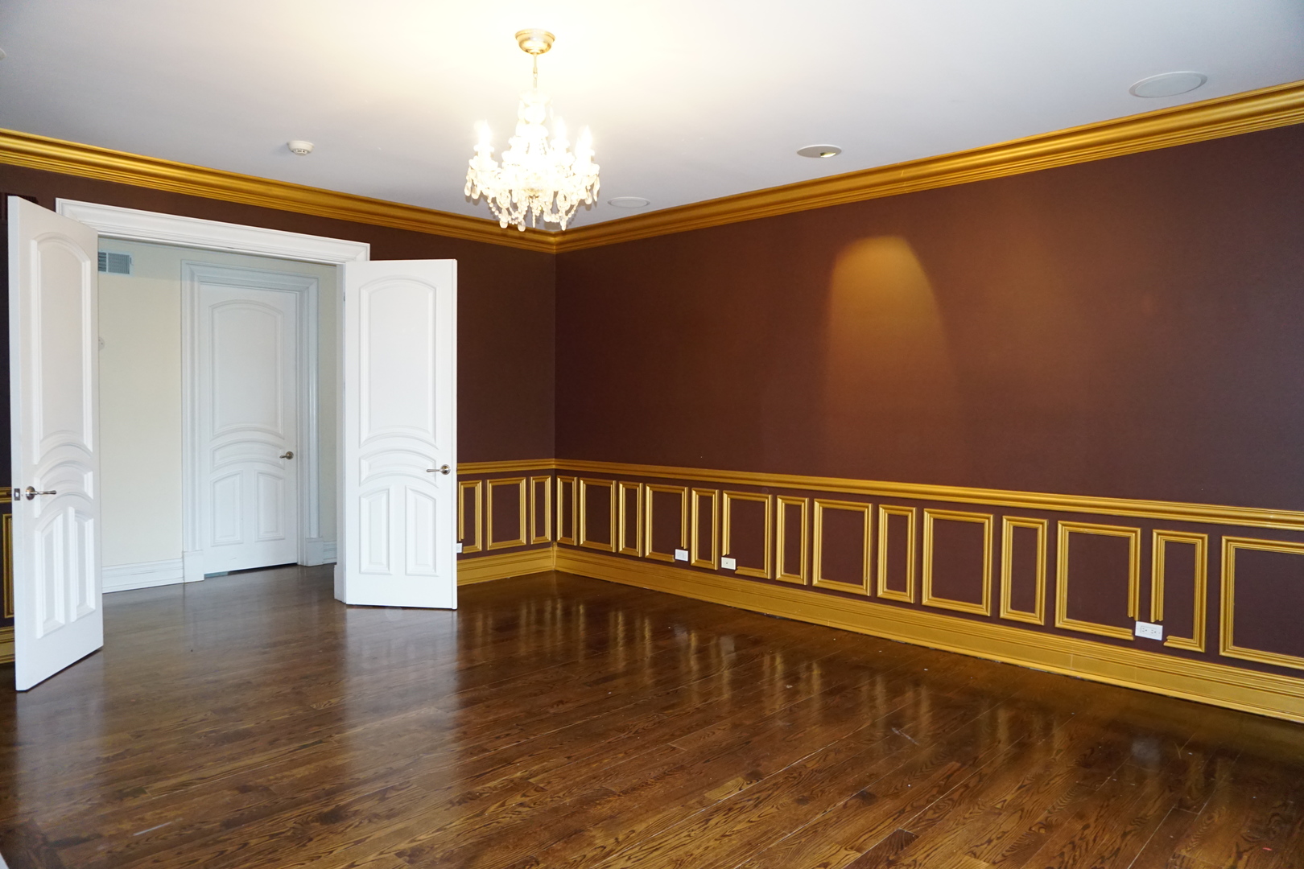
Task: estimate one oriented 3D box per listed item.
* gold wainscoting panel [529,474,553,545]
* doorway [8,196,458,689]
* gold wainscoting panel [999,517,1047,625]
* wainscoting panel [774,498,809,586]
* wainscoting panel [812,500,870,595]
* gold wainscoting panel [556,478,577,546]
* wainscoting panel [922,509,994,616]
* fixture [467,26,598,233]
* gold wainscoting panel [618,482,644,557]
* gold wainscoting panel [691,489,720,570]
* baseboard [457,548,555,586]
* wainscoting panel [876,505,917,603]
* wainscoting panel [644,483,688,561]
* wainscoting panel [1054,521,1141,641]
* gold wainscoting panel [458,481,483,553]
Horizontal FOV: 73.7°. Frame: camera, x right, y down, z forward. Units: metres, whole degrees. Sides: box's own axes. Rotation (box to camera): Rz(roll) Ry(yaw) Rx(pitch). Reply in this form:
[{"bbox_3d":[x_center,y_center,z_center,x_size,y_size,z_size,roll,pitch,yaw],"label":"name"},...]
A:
[{"bbox_3d":[-0.949,0.646,7.459,0.025,0.577,0.237,2,2,43],"label":"gold wainscoting panel"},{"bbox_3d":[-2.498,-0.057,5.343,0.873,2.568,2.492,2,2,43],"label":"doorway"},{"bbox_3d":[2.061,0.751,4.824,0.237,0.577,0.025,2,2,43],"label":"gold wainscoting panel"},{"bbox_3d":[0.944,0.710,5.870,0.237,0.577,0.025,2,2,43],"label":"wainscoting panel"},{"bbox_3d":[1.223,0.720,5.608,0.410,0.577,0.025,2,2,43],"label":"wainscoting panel"},{"bbox_3d":[-0.679,0.609,7.002,0.223,0.538,0.025,2,3,43],"label":"gold wainscoting panel"},{"bbox_3d":[1.676,0.698,4.776,0.380,0.538,0.025,2,3,43],"label":"wainscoting panel"},{"bbox_3d":[-0.434,-1.121,3.239,0.505,0.710,0.505,0,2,0],"label":"fixture"},{"bbox_3d":[-0.155,0.629,6.506,0.227,0.538,0.025,2,3,43],"label":"gold wainscoting panel"},{"bbox_3d":[0.366,0.648,6.013,0.224,0.538,0.025,2,3,43],"label":"gold wainscoting panel"},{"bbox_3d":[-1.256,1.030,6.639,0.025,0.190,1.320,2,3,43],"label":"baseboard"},{"bbox_3d":[1.502,0.731,5.347,0.237,0.577,0.025,2,2,43],"label":"wainscoting panel"},{"bbox_3d":[0.106,0.679,6.655,0.410,0.577,0.025,2,2,43],"label":"wainscoting panel"},{"bbox_3d":[2.192,0.718,4.288,0.368,0.538,0.025,2,3,43],"label":"wainscoting panel"},{"bbox_3d":[-1.355,0.620,6.515,0.025,0.538,0.197,2,3,43],"label":"gold wainscoting panel"}]

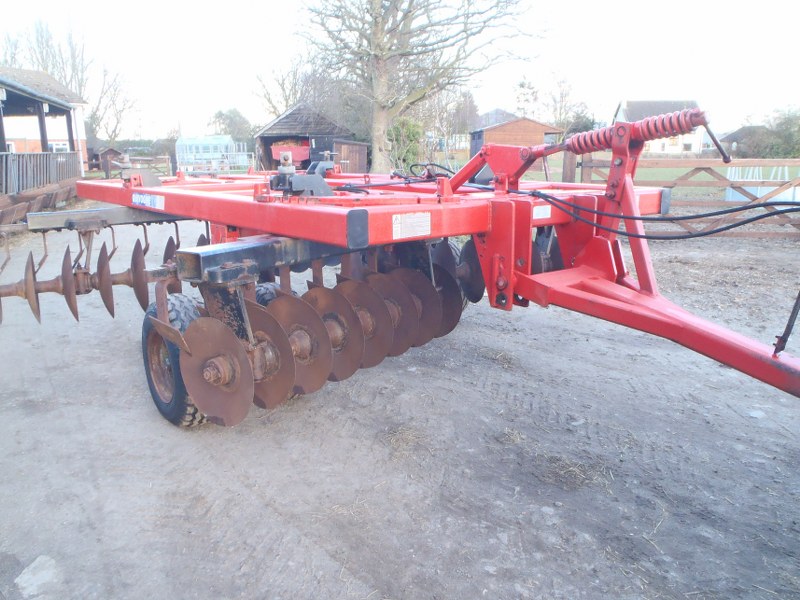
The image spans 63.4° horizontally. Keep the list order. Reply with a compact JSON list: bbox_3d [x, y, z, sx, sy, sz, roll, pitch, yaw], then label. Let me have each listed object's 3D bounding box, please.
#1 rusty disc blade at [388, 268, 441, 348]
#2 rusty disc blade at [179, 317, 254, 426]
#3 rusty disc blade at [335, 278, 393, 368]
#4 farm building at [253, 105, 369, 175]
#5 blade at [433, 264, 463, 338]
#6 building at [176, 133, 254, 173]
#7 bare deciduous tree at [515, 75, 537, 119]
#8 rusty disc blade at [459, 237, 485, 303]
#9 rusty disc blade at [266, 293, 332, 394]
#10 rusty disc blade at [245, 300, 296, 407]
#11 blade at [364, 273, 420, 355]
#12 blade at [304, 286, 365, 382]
[{"bbox_3d":[0.080,0.057,4.822,0.600,0.600,0.090,9,16,35],"label":"rusty disc blade"},{"bbox_3d":[-0.951,0.371,3.442,0.600,0.600,0.090,9,16,35],"label":"rusty disc blade"},{"bbox_3d":[-0.264,0.162,4.362,0.600,0.600,0.090,9,16,35],"label":"rusty disc blade"},{"bbox_3d":[-5.000,-9.100,37.000,6.100,4.000,5.000,-1,13,-5],"label":"farm building"},{"bbox_3d":[0.252,0.004,5.052,0.600,0.600,0.090,9,16,35],"label":"blade"},{"bbox_3d":[-11.000,-8.500,38.000,4.200,2.400,2.700,0,13,0],"label":"building"},{"bbox_3d":[10.700,-15.100,55.000,2.600,7.800,2.600,0,13,0],"label":"bare deciduous tree"},{"bbox_3d":[0.677,-0.256,6.230,0.090,0.600,0.600,-5,14,-19],"label":"rusty disc blade"},{"bbox_3d":[-0.608,0.266,3.902,0.600,0.600,0.090,9,16,35],"label":"rusty disc blade"},{"bbox_3d":[-0.779,0.319,3.672,0.600,0.600,0.090,9,16,35],"label":"rusty disc blade"},{"bbox_3d":[-0.092,0.109,4.592,0.600,0.600,0.090,9,16,35],"label":"blade"},{"bbox_3d":[-0.436,0.214,4.132,0.600,0.600,0.090,9,16,35],"label":"blade"}]

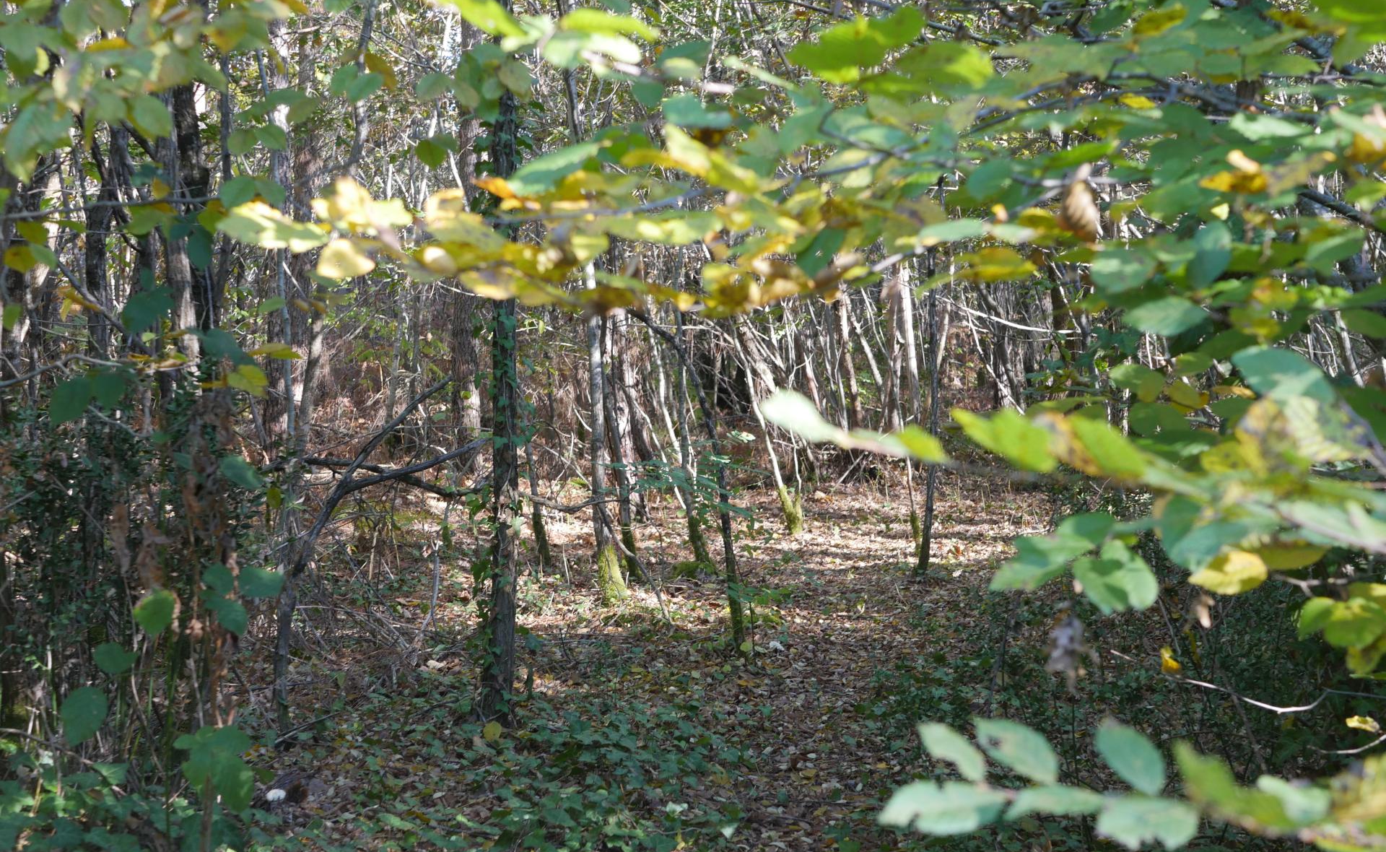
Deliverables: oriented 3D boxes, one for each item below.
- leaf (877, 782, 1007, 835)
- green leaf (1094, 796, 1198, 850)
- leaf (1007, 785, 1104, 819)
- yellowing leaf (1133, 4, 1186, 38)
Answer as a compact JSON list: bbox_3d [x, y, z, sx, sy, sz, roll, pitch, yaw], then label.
[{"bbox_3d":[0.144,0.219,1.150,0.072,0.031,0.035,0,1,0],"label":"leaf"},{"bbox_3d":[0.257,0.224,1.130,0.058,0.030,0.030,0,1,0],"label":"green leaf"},{"bbox_3d":[0.236,0.244,1.300,0.063,0.022,0.033,0,2,0],"label":"leaf"},{"bbox_3d":[0.442,-0.384,1.900,0.052,0.032,0.030,0,2,0],"label":"yellowing leaf"}]

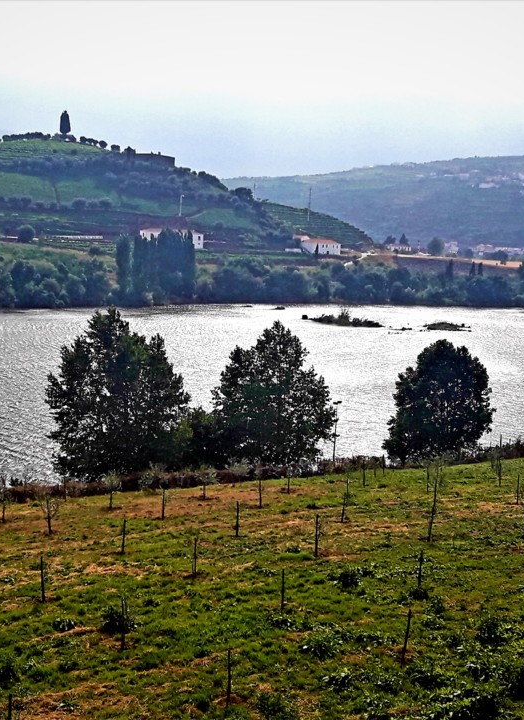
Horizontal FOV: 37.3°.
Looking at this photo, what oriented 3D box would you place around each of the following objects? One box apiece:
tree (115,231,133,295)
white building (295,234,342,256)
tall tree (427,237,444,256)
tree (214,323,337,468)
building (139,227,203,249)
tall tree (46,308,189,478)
[{"bbox_3d":[-54.401,-37.042,305.000,7.070,25.750,7.070,2,8,0],"label":"tree"},{"bbox_3d":[30.779,-62.489,425.000,23.180,10.240,13.000,0,8,-12],"label":"white building"},{"bbox_3d":[116.188,-75.996,520.000,12.060,13.260,12.060,2,8,0],"label":"tall tree"},{"bbox_3d":[0.998,2.957,62.000,9.910,12.260,9.910,2,8,0],"label":"tree"},{"bbox_3d":[-40.138,-53.990,345.000,26.770,8.430,12.000,0,8,-12],"label":"building"},{"bbox_3d":[-10.793,2.832,58.000,10.610,13.370,10.610,2,8,0],"label":"tall tree"}]

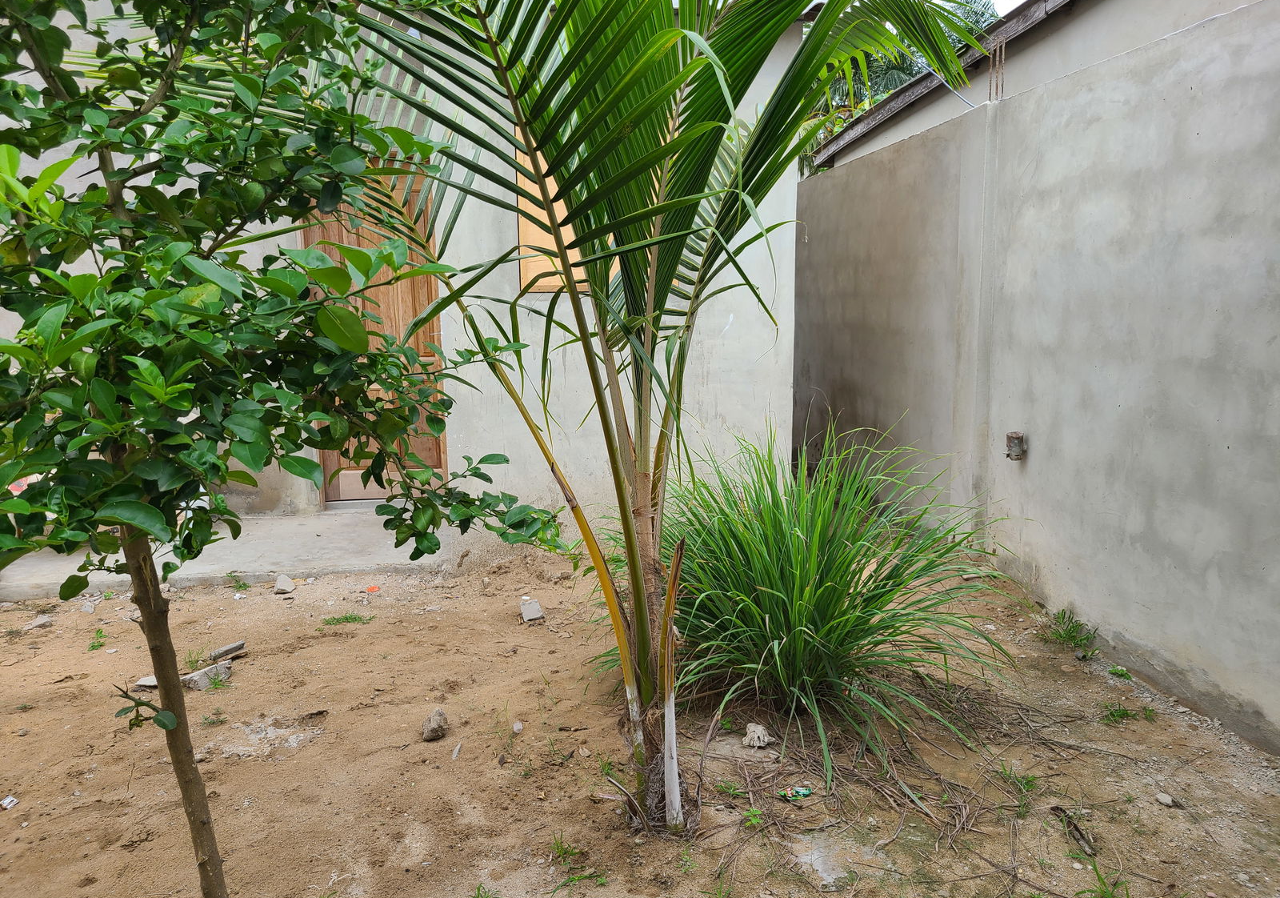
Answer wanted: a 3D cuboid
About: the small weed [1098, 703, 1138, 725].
[{"bbox_3d":[1.643,0.899,3.288,0.135,0.055,0.105,4,11,27],"label":"small weed"}]

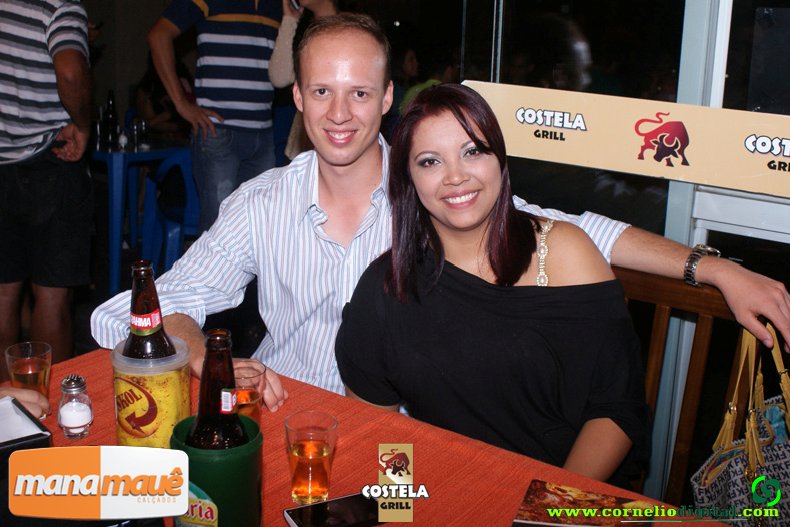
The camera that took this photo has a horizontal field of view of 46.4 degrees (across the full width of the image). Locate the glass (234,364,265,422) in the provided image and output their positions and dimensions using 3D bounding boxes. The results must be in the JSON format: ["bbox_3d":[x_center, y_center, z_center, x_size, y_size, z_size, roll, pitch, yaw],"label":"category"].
[{"bbox_3d":[-0.232,0.212,1.413,0.069,0.108,0.069,2,15,0],"label":"glass"}]

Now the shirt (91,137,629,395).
[{"bbox_3d":[-0.052,0.093,1.656,0.890,0.650,0.400,4,15,8],"label":"shirt"}]

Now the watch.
[{"bbox_3d":[0.494,0.003,1.485,0.045,0.060,0.066,19,-4,35],"label":"watch"}]

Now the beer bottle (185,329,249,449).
[{"bbox_3d":[-0.207,0.215,1.077,0.074,0.285,0.074,5,15,4],"label":"beer bottle"}]

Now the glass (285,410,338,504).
[{"bbox_3d":[-0.114,0.263,1.234,0.069,0.108,0.069,2,15,0],"label":"glass"}]

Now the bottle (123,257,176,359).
[{"bbox_3d":[-0.335,0.141,1.252,0.075,0.289,0.075,2,15,0],"label":"bottle"}]

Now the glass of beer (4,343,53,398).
[{"bbox_3d":[-0.566,0.186,1.434,0.069,0.108,0.069,1,15,0],"label":"glass of beer"}]

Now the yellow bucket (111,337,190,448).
[{"bbox_3d":[-0.334,0.207,1.273,0.108,0.178,0.108,1,15,0],"label":"yellow bucket"}]

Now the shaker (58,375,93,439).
[{"bbox_3d":[-0.489,0.217,1.402,0.052,0.091,0.052,2,15,0],"label":"shaker"}]

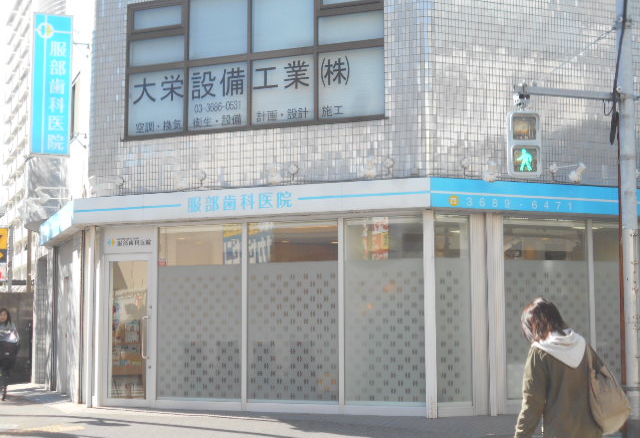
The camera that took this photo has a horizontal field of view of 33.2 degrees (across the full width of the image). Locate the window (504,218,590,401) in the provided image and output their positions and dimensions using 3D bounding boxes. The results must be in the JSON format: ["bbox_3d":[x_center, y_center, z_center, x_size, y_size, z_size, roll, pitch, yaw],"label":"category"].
[{"bbox_3d":[3.019,1.175,14.269,1.317,2.384,0.080,2,-6,-22],"label":"window"}]

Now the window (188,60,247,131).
[{"bbox_3d":[-1.446,-1.722,15.158,0.937,0.913,0.080,-3,-7,23],"label":"window"}]

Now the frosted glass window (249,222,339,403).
[{"bbox_3d":[-0.370,1.222,14.293,1.322,2.426,0.080,-3,-7,22],"label":"frosted glass window"}]

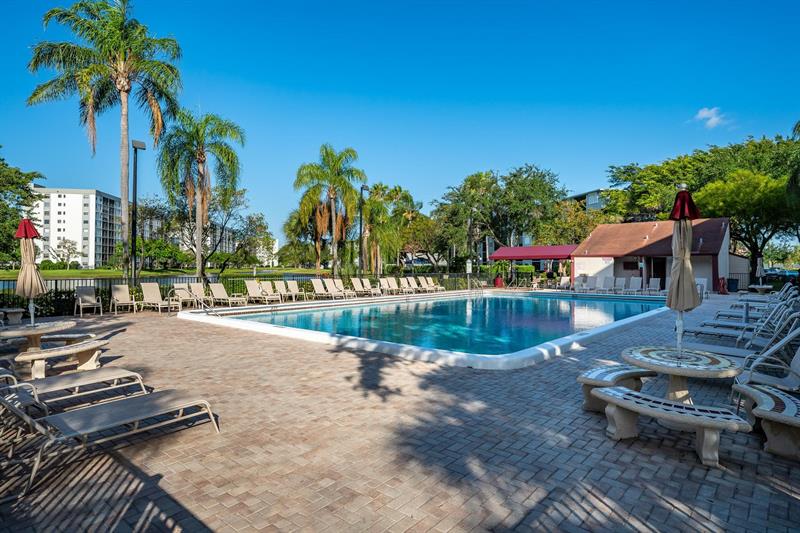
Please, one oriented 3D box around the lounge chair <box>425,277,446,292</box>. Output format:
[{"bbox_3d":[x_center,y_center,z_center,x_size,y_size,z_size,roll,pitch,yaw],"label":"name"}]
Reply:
[{"bbox_3d":[2.330,1.210,29.500,1.550,0.970,0.660,0,0,45],"label":"lounge chair"}]

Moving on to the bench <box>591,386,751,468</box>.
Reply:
[{"bbox_3d":[2.365,1.435,3.990,0.580,0.410,1.260,0,0,-37],"label":"bench"}]

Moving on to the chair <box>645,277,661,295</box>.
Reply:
[{"bbox_3d":[15.650,1.200,27.600,0.660,0.970,1.500,0,0,41],"label":"chair"}]

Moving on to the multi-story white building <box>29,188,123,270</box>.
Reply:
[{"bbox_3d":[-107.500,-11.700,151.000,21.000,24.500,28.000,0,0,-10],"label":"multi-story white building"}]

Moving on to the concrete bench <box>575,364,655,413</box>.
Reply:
[{"bbox_3d":[2.490,1.418,5.120,1.270,0.410,0.460,0,0,-34],"label":"concrete bench"}]

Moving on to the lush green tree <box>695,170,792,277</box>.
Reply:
[{"bbox_3d":[26.200,-2.700,34.000,8.200,8.800,8.200,0,0,37],"label":"lush green tree"}]

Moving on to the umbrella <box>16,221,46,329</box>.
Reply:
[{"bbox_3d":[-5.680,0.090,6.870,0.420,1.670,0.420,0,0,-39],"label":"umbrella"}]

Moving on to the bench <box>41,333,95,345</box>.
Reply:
[{"bbox_3d":[-5.700,1.406,7.450,1.250,0.410,0.460,0,0,-17],"label":"bench"}]

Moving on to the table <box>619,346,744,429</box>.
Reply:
[{"bbox_3d":[2.825,1.267,4.490,1.030,0.720,1.030,0,0,0],"label":"table"}]

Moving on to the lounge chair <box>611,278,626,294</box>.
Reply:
[{"bbox_3d":[13.456,1.155,27.300,0.680,0.970,1.400,0,0,38],"label":"lounge chair"}]

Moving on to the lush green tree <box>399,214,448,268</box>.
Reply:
[{"bbox_3d":[1.825,-1.110,34.500,3.900,5.500,3.900,0,0,0],"label":"lush green tree"}]

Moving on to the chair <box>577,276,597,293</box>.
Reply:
[{"bbox_3d":[11.921,1.155,28.400,0.680,0.970,1.400,0,0,38],"label":"chair"}]

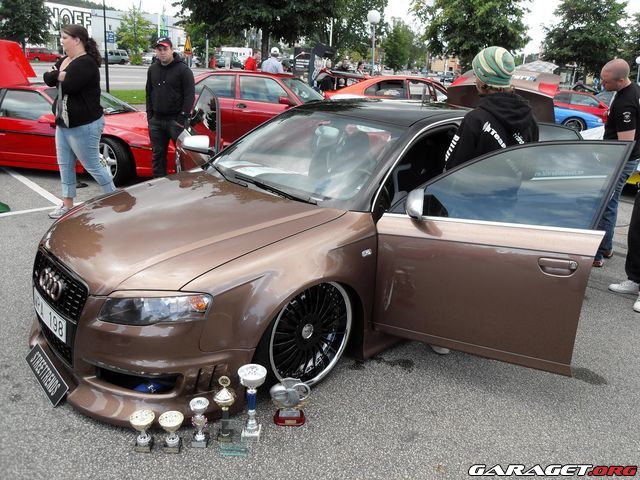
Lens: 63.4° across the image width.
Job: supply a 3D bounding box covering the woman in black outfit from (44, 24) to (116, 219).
[{"bbox_3d":[-2.386,-1.138,5.166,0.650,1.740,0.550,-10,23,-34],"label":"woman in black outfit"}]

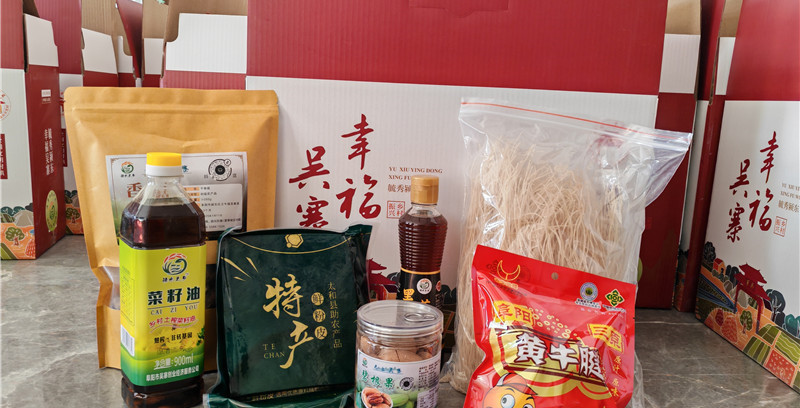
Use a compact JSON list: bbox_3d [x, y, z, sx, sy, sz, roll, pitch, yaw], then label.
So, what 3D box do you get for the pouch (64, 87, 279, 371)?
[{"bbox_3d":[-0.260,0.031,0.743,0.232,0.322,0.080,2,9,-4],"label":"pouch"}]

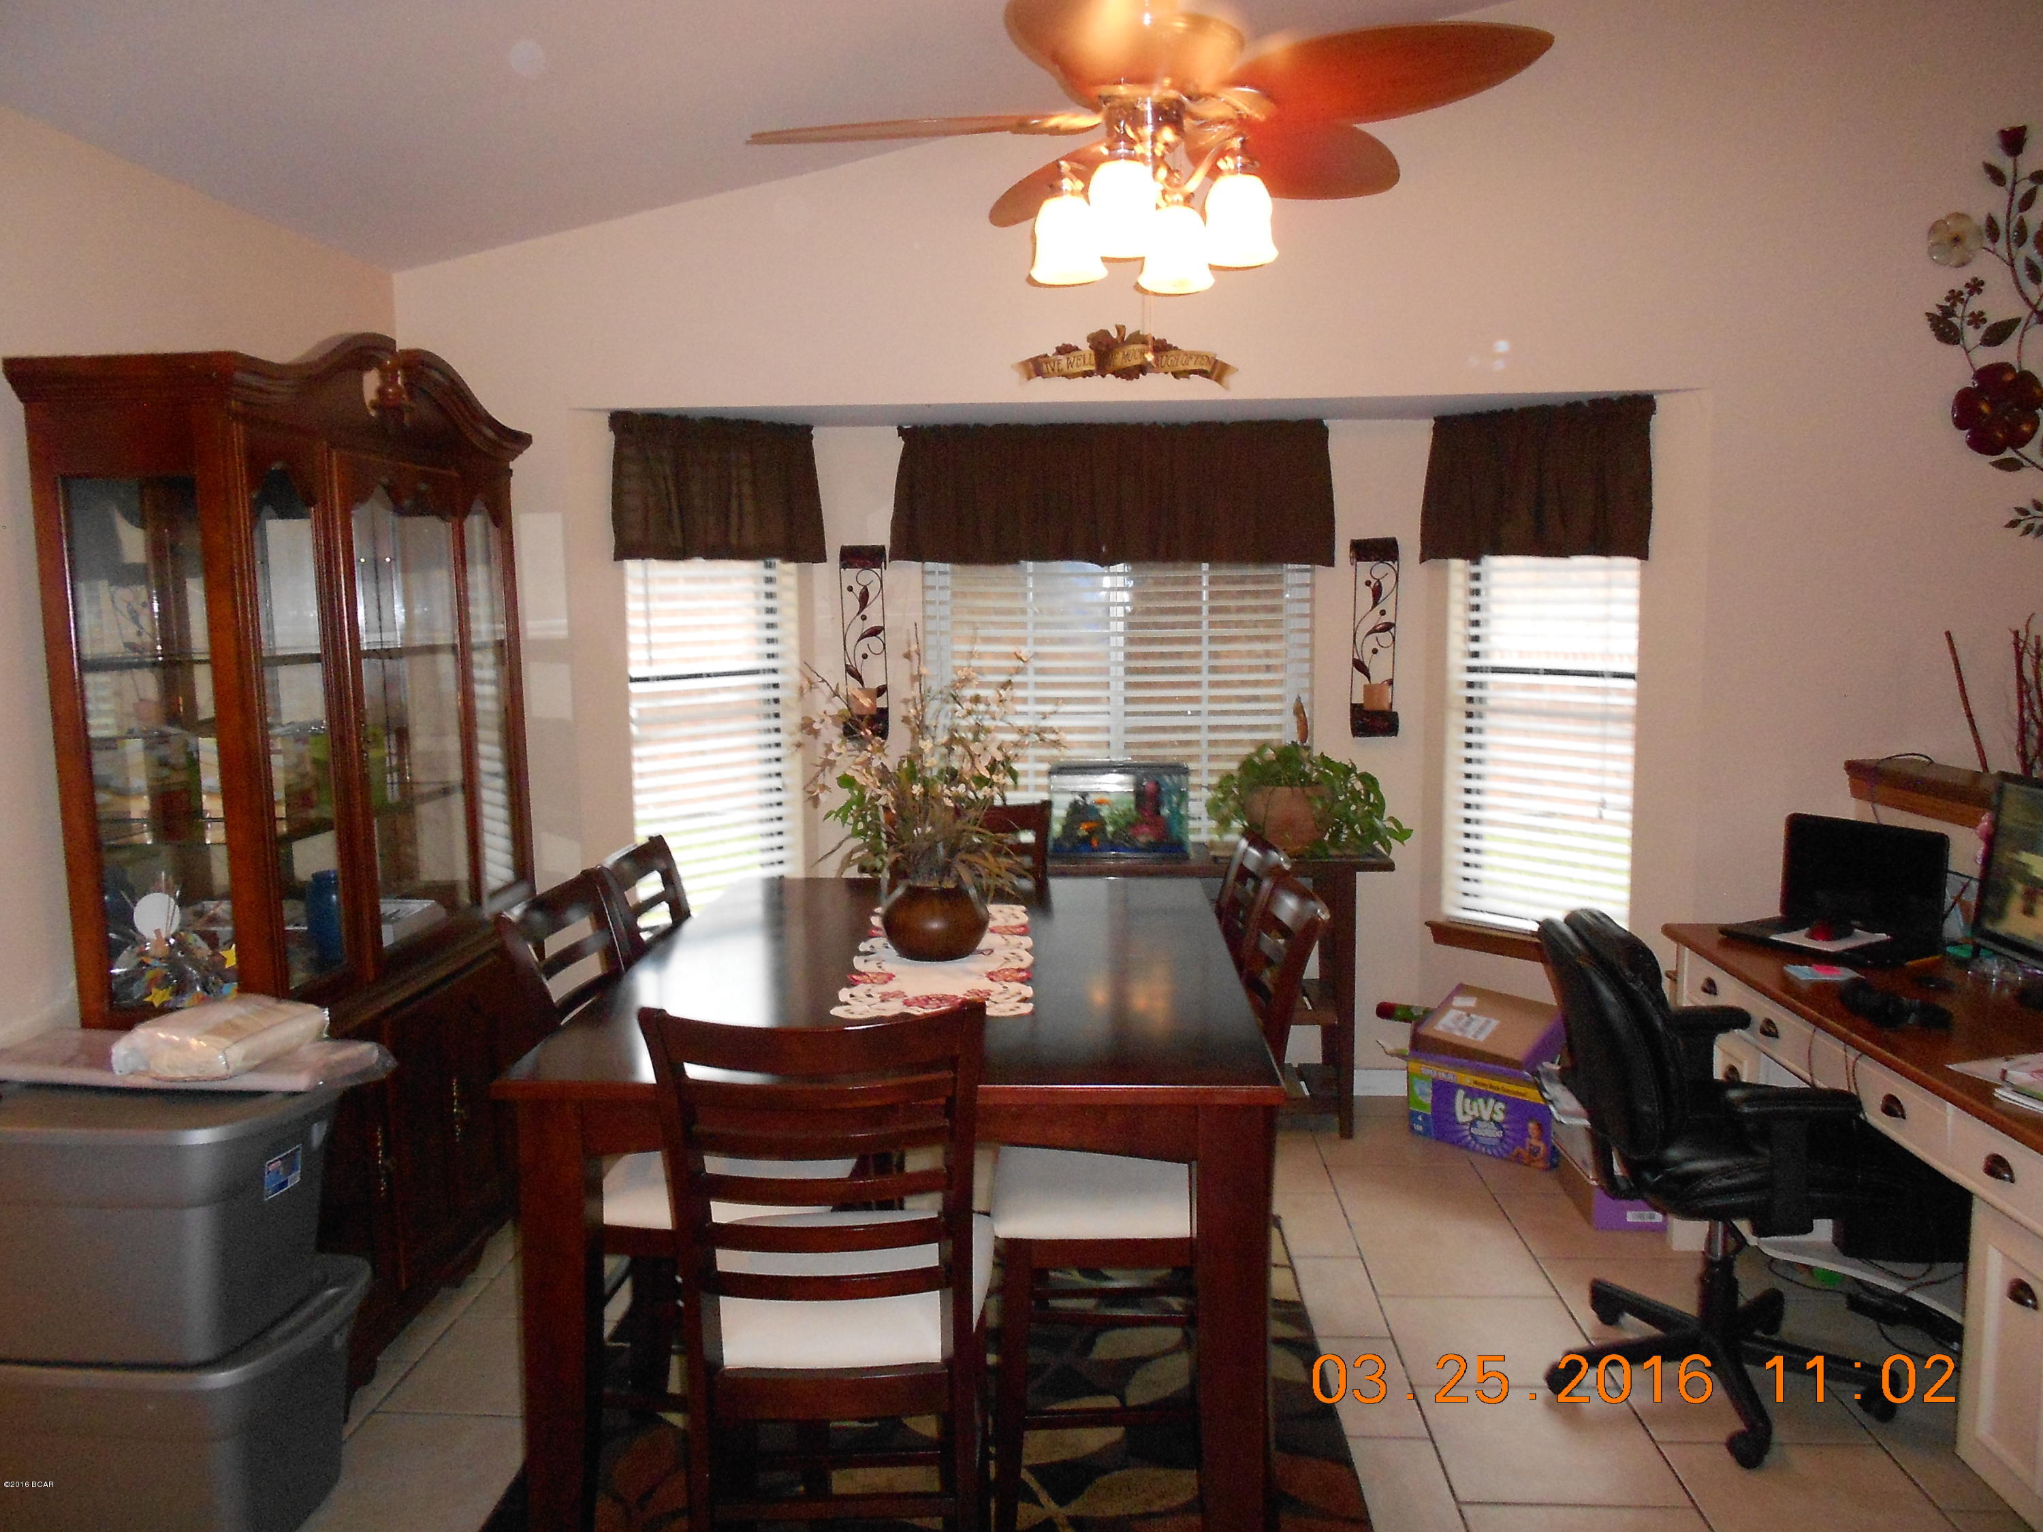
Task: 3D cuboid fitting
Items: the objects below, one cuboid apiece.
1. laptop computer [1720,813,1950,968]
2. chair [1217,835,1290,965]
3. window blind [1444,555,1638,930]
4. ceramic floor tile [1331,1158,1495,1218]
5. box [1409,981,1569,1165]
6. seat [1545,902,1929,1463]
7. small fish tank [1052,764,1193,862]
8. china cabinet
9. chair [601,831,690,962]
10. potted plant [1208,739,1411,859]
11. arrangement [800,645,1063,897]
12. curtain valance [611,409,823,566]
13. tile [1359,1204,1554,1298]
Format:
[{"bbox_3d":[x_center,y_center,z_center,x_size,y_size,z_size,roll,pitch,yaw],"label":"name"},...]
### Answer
[{"bbox_3d":[2.028,0.319,3.846,0.275,0.290,0.420,-5,8,-31],"label":"laptop computer"},{"bbox_3d":[0.273,0.701,3.348,0.530,1.050,0.460,-1,7,-2],"label":"chair"},{"bbox_3d":[1.518,-0.237,4.441,0.060,1.400,0.580,-7,9,-42],"label":"window blind"},{"bbox_3d":[1.050,1.151,4.100,0.406,0.012,0.406,0,6,3],"label":"ceramic floor tile"},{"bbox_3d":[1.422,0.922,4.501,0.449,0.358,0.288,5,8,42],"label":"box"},{"bbox_3d":[1.341,0.759,3.039,0.667,0.972,0.634,0,6,8],"label":"seat"},{"bbox_3d":[0.288,0.123,4.535,0.405,0.275,0.215,0,7,3],"label":"small fish tank"},{"bbox_3d":[-1.529,0.145,3.515,0.410,2.155,1.450,0,7,3],"label":"china cabinet"},{"bbox_3d":[-0.580,0.704,3.413,0.530,1.050,0.460,0,7,3],"label":"chair"},{"bbox_3d":[0.865,0.101,4.605,0.614,0.360,0.474,0,6,3],"label":"potted plant"},{"bbox_3d":[-0.166,0.004,2.942,0.480,0.470,0.410,0,7,3],"label":"arrangement"},{"bbox_3d":[-0.895,-0.817,4.574,0.679,0.414,0.091,-4,7,-35],"label":"curtain valance"},{"bbox_3d":[1.026,1.191,3.691,0.406,0.012,0.406,0,6,3],"label":"tile"}]

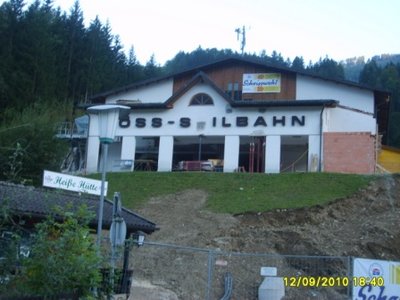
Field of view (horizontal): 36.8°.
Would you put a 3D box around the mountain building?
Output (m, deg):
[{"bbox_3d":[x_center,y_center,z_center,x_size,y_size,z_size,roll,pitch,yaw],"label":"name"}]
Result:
[{"bbox_3d":[3.744,-1.754,54.969,25.428,9.912,17.000,0,-10,14],"label":"mountain building"}]

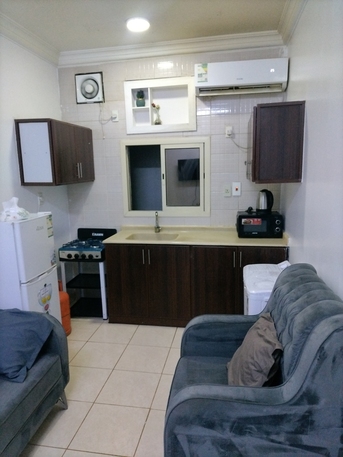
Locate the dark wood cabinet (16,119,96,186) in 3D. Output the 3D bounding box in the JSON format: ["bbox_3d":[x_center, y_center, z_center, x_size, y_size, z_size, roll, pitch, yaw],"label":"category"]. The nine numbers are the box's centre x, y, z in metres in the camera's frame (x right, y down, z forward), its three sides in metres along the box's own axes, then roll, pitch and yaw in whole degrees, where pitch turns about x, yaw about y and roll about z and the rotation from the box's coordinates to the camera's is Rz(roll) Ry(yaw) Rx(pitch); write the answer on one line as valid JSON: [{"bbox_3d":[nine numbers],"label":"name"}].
[{"bbox_3d":[-1.128,-0.749,3.488,0.340,0.575,0.900,0,11,10],"label":"dark wood cabinet"}]

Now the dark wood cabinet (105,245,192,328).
[{"bbox_3d":[-0.180,0.536,3.726,0.875,0.840,0.550,0,11,10],"label":"dark wood cabinet"}]

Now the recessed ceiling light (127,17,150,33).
[{"bbox_3d":[-0.285,-1.765,2.979,0.180,0.040,0.180,0,11,10],"label":"recessed ceiling light"}]

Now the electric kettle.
[{"bbox_3d":[0.943,-0.277,3.481,0.210,0.245,0.160,8,14,41],"label":"electric kettle"}]

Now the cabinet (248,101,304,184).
[{"bbox_3d":[0.871,-0.709,2.995,0.360,0.575,0.970,0,11,10],"label":"cabinet"}]

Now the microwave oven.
[{"bbox_3d":[0.910,-0.048,3.551,0.435,0.238,0.320,0,11,10],"label":"microwave oven"}]

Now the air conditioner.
[{"bbox_3d":[0.679,-1.460,3.377,0.860,0.287,0.215,0,11,10],"label":"air conditioner"}]

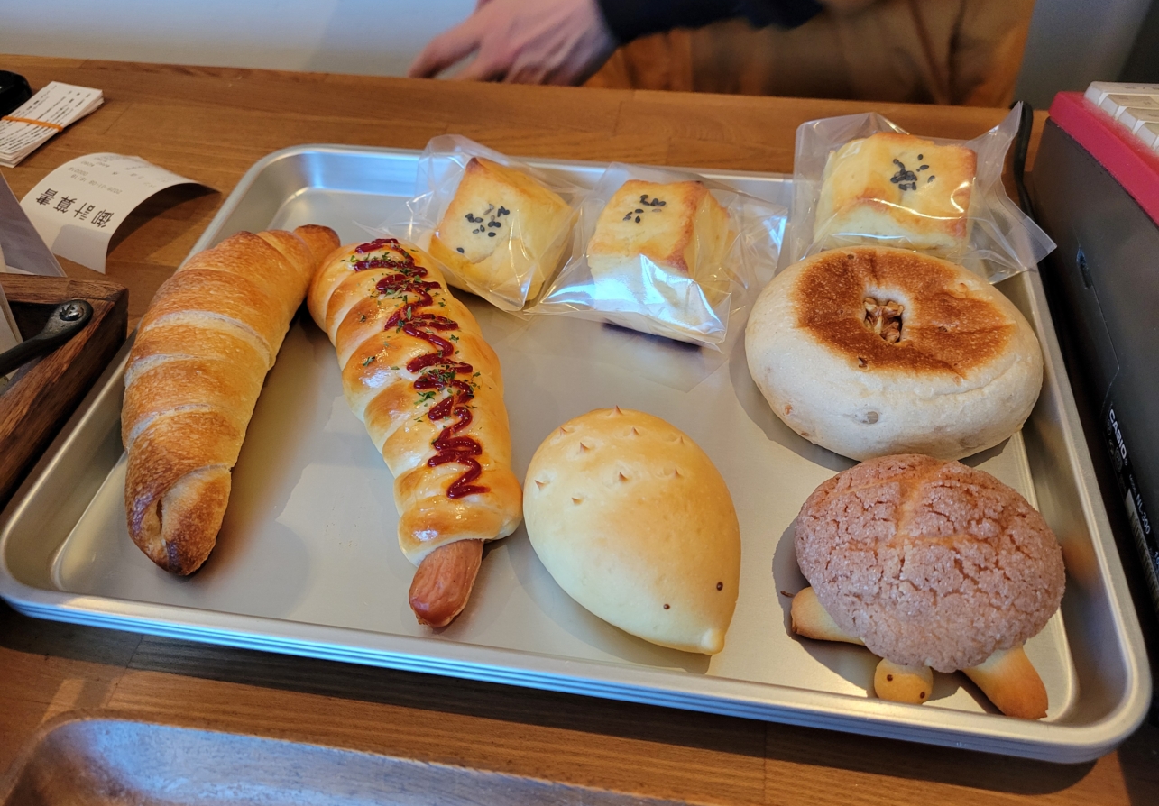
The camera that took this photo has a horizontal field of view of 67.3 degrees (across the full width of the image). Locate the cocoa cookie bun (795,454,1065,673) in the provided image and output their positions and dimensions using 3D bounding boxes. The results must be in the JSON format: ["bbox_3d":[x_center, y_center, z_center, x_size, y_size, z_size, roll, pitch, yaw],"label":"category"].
[{"bbox_3d":[0.092,0.039,0.230,0.066,0.033,0.060,15,51,16],"label":"cocoa cookie bun"}]

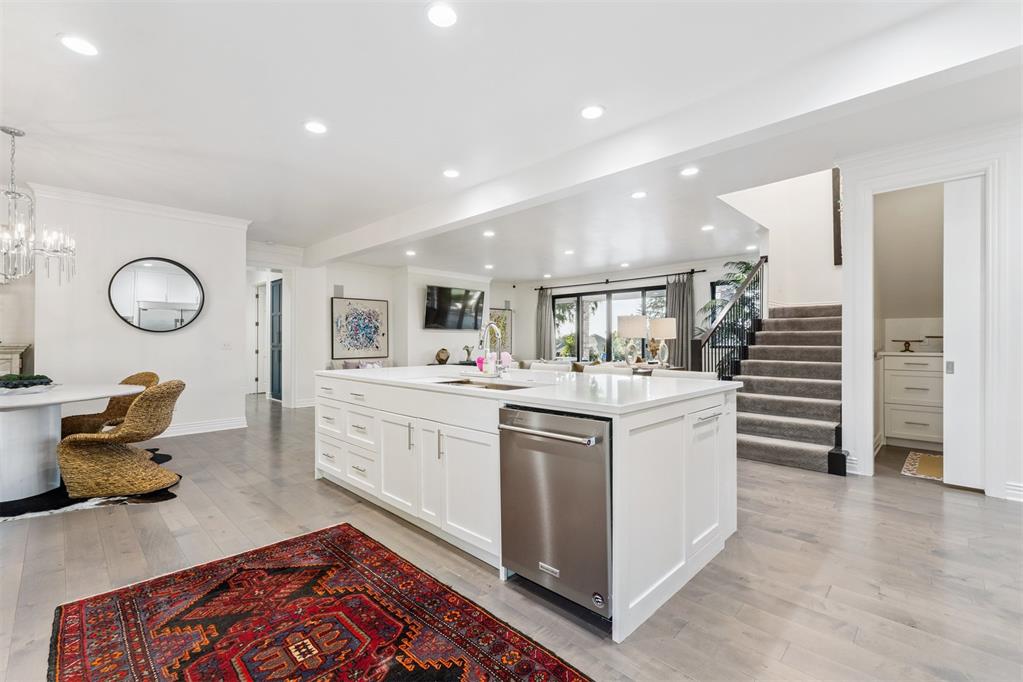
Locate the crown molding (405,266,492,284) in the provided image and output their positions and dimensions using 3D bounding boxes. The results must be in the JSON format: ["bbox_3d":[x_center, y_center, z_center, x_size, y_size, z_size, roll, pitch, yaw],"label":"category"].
[{"bbox_3d":[-1.420,-1.575,10.330,2.550,0.130,0.100,0,0,-45],"label":"crown molding"}]

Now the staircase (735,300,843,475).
[{"bbox_3d":[3.415,0.350,5.112,1.280,1.690,2.650,0,0,45],"label":"staircase"}]

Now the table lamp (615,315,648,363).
[{"bbox_3d":[1.817,0.000,6.400,0.435,0.775,0.435,0,0,-45],"label":"table lamp"}]

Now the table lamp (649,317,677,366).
[{"bbox_3d":[2.425,0.016,6.800,0.430,0.775,0.430,0,0,-45],"label":"table lamp"}]

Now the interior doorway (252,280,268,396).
[{"bbox_3d":[-5.560,-0.030,9.840,0.850,2.460,0.120,0,0,-45],"label":"interior doorway"}]

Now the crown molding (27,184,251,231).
[{"bbox_3d":[-4.380,-1.578,5.220,2.050,0.130,0.100,0,0,-45],"label":"crown molding"}]

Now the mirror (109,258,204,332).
[{"bbox_3d":[-4.315,-0.564,5.235,0.915,0.915,0.050,0,0,-45],"label":"mirror"}]

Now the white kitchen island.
[{"bbox_3d":[-0.121,0.729,3.180,2.900,0.930,1.400,0,0,45],"label":"white kitchen island"}]

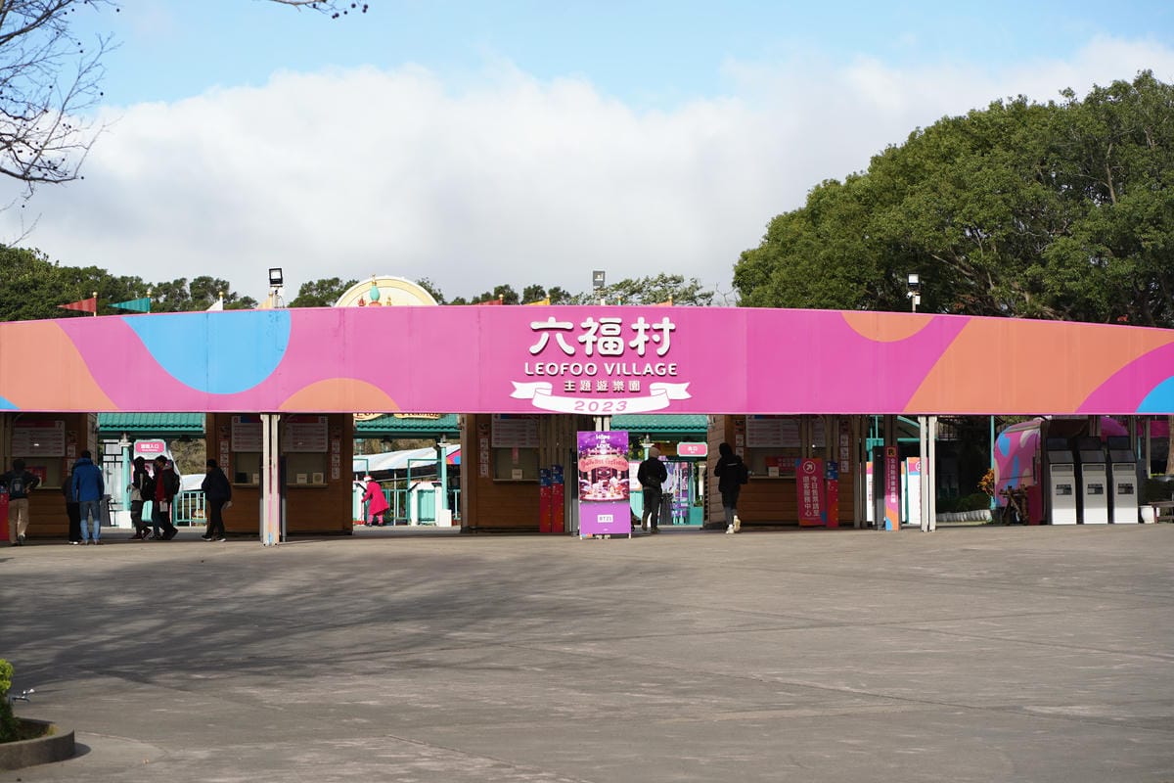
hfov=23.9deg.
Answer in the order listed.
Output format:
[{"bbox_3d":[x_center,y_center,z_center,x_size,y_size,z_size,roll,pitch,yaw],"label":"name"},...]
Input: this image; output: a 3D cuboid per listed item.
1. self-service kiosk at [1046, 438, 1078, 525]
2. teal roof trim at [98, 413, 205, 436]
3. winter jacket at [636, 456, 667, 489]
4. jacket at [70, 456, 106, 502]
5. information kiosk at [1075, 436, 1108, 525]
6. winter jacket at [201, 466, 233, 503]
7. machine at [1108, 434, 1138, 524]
[{"bbox_3d":[9.521,1.792,55.500,0.500,1.760,0.500,0,-1,-5],"label":"self-service kiosk"},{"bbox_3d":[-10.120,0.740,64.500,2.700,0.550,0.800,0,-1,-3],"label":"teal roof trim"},{"bbox_3d":[1.306,1.602,54.800,0.580,0.630,0.340,0,-1,5],"label":"winter jacket"},{"bbox_3d":[-9.472,1.670,52.700,0.630,0.850,0.360,0,-1,-6],"label":"jacket"},{"bbox_3d":[10.162,1.776,55.600,0.500,1.760,0.500,0,-1,-5],"label":"information kiosk"},{"bbox_3d":[-7.155,1.794,53.600,0.380,0.710,0.520,-1,-2,41],"label":"winter jacket"},{"bbox_3d":[10.794,1.773,55.700,0.500,1.760,0.500,0,-1,-5],"label":"machine"}]

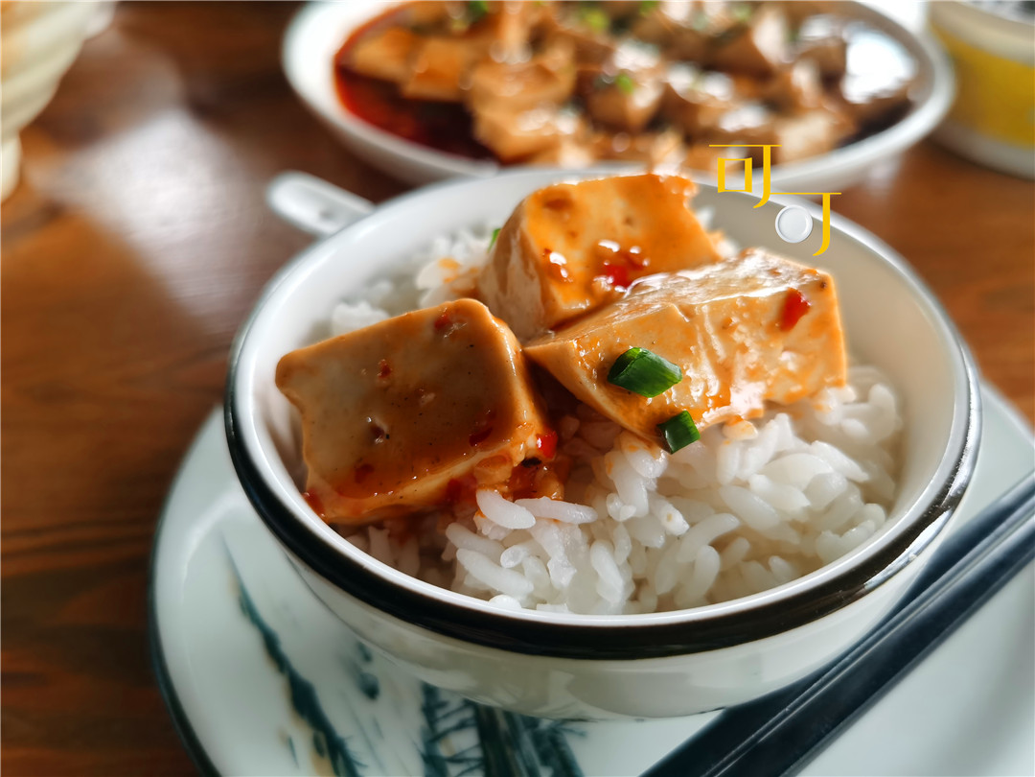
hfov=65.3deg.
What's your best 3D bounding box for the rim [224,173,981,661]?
[{"bbox_3d":[0.011,-0.011,0.129,0.116,0.007,0.116,-4,41,0],"label":"rim"}]

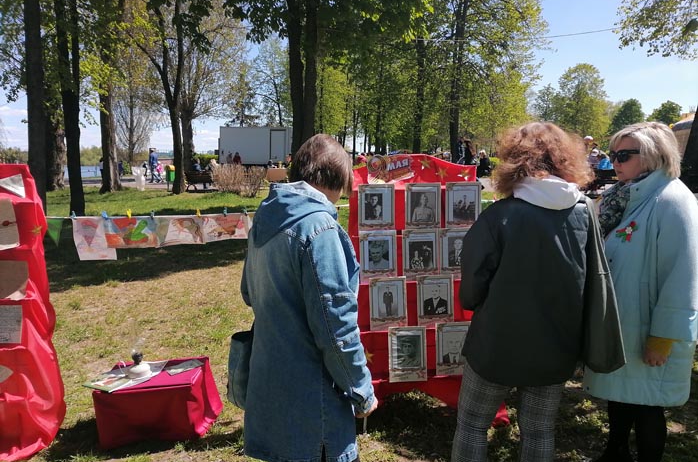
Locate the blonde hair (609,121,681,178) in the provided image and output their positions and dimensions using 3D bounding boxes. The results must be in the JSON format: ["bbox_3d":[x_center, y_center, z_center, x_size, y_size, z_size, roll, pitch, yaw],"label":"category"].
[{"bbox_3d":[1.197,-0.325,2.120,0.265,0.230,0.225,0,8,2],"label":"blonde hair"}]

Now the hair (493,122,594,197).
[{"bbox_3d":[0.627,-0.230,1.690,0.310,0.240,0.275,-2,8,-14],"label":"hair"}]

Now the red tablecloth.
[{"bbox_3d":[-1.053,0.947,2.930,0.570,0.330,0.430,-1,8,-7],"label":"red tablecloth"}]

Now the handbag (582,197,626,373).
[{"bbox_3d":[0.847,0.180,1.760,0.140,0.560,0.280,2,8,15],"label":"handbag"}]

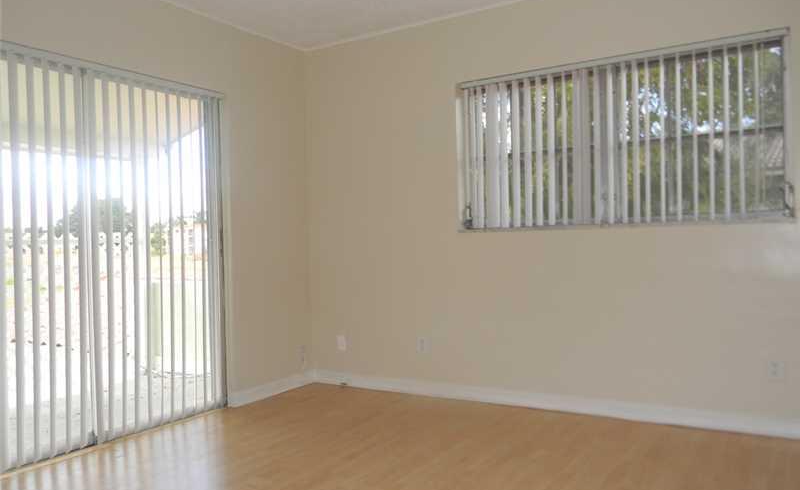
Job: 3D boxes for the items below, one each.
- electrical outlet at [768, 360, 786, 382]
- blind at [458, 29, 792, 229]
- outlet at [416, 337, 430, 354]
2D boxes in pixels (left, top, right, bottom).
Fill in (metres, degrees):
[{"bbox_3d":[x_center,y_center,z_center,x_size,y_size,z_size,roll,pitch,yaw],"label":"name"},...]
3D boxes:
[{"bbox_3d":[1.885,0.627,3.235,0.075,0.115,0.012,-1,0,33],"label":"electrical outlet"},{"bbox_3d":[1.170,-0.592,3.707,1.821,0.945,0.085,-1,0,33],"label":"blind"},{"bbox_3d":[0.158,0.674,4.338,0.075,0.115,0.012,-1,0,33],"label":"outlet"}]

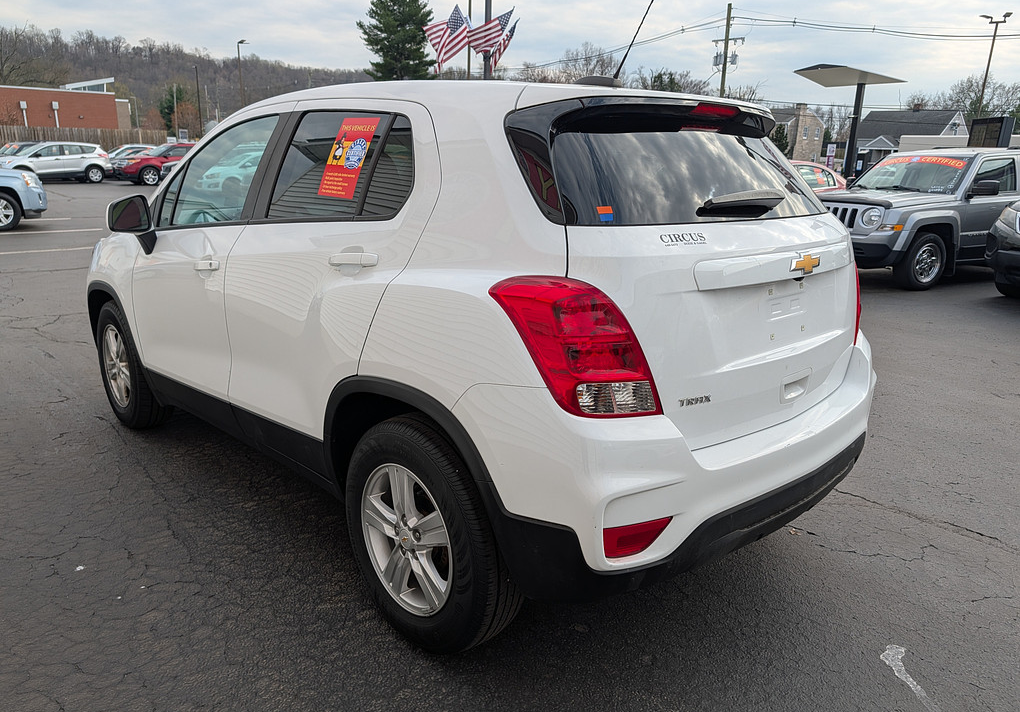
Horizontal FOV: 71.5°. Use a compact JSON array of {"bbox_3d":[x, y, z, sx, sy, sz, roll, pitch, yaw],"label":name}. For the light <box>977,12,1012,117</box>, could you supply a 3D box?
[{"bbox_3d":[21.205,-11.056,32.066,1.450,8.200,0.550,9,17,26],"label":"light"}]

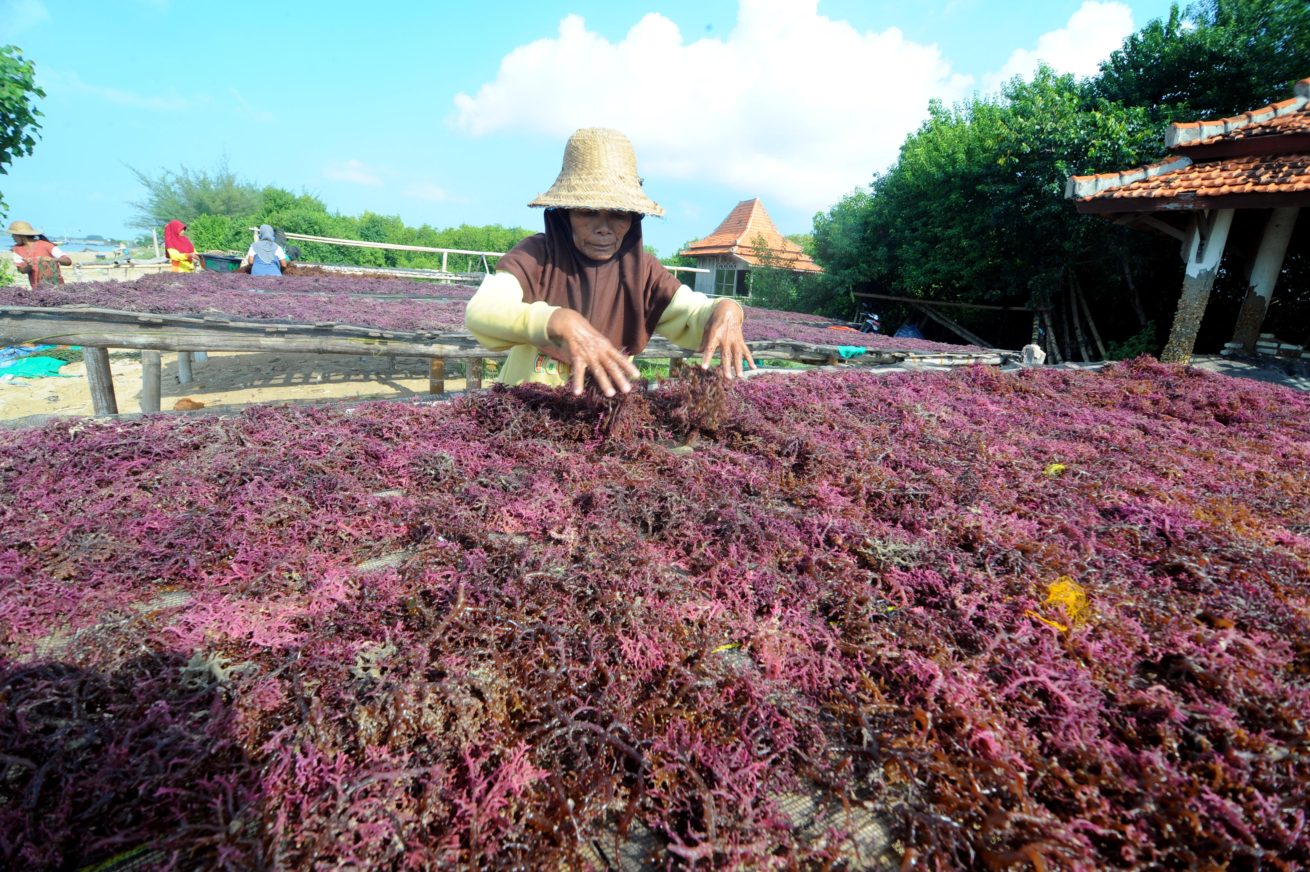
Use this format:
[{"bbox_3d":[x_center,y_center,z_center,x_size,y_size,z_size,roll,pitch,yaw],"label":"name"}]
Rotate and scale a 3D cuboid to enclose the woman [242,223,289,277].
[{"bbox_3d":[-5.360,-2.120,8.108,0.480,1.540,0.360,-6,18,-30],"label":"woman"}]

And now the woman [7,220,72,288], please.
[{"bbox_3d":[-7.419,-1.784,7.090,0.500,1.560,0.400,-3,17,-21],"label":"woman"}]

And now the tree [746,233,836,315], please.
[{"bbox_3d":[3.676,-4.237,15.895,2.200,2.400,2.100,3,16,0],"label":"tree"}]

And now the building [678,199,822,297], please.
[{"bbox_3d":[6.472,-12.965,39.887,6.500,6.600,8.300,-3,17,-21],"label":"building"}]

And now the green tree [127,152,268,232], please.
[{"bbox_3d":[-25.291,-12.418,32.204,5.600,6.200,5.200,3,16,0],"label":"green tree"}]

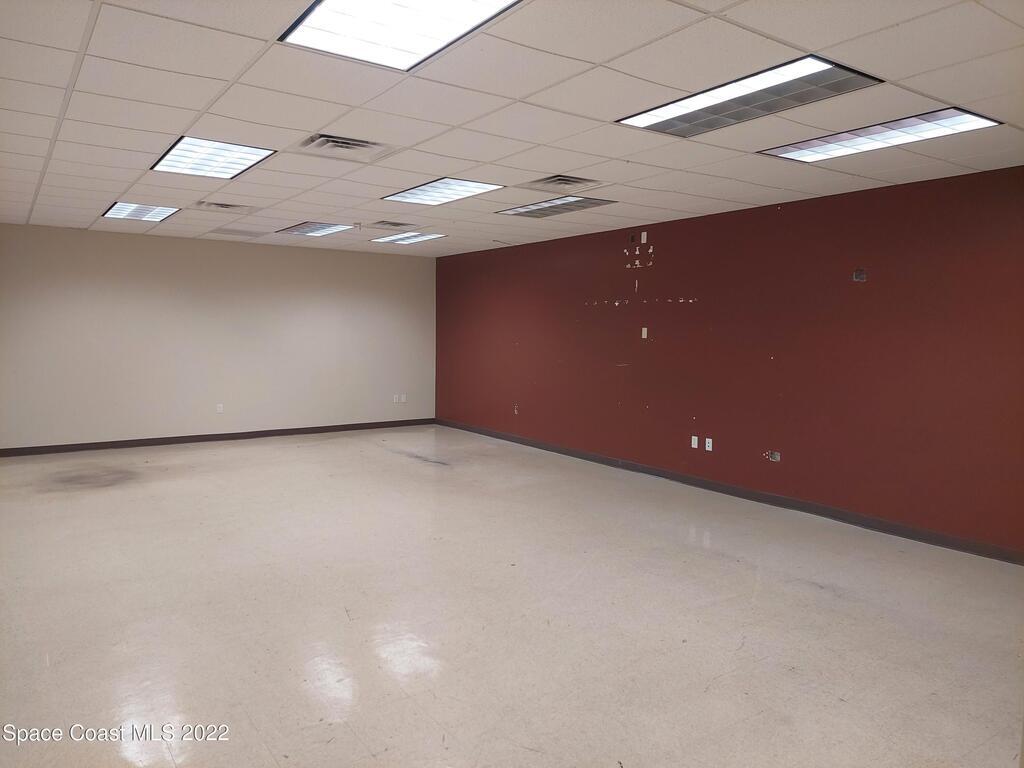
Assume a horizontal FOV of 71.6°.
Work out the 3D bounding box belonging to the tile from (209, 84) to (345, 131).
[{"bbox_3d":[-1.251,-1.477,3.812,0.598,0.020,0.598,-3,6,-35],"label":"tile"}]

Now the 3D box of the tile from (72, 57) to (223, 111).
[{"bbox_3d":[-1.760,-1.458,3.453,0.598,0.020,0.598,-3,6,-35],"label":"tile"}]

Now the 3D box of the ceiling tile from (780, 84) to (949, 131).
[{"bbox_3d":[1.826,-1.441,3.712,0.598,0.020,0.598,-3,6,-35],"label":"ceiling tile"}]

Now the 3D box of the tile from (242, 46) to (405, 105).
[{"bbox_3d":[-0.885,-1.409,3.257,0.600,0.020,0.600,-3,6,-35],"label":"tile"}]

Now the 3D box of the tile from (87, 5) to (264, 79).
[{"bbox_3d":[-1.406,-1.414,2.957,0.598,0.020,0.598,-3,6,-35],"label":"tile"}]

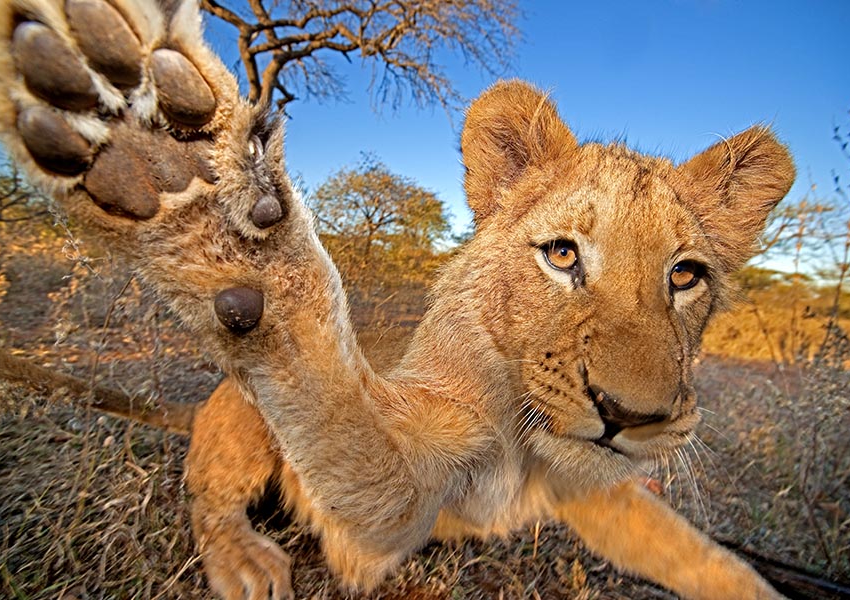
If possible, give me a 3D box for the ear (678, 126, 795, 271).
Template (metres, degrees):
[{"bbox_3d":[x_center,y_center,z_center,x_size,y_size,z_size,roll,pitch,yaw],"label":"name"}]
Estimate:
[{"bbox_3d":[0.298,-0.093,0.385,0.082,0.104,0.050,32,-3,-16],"label":"ear"}]

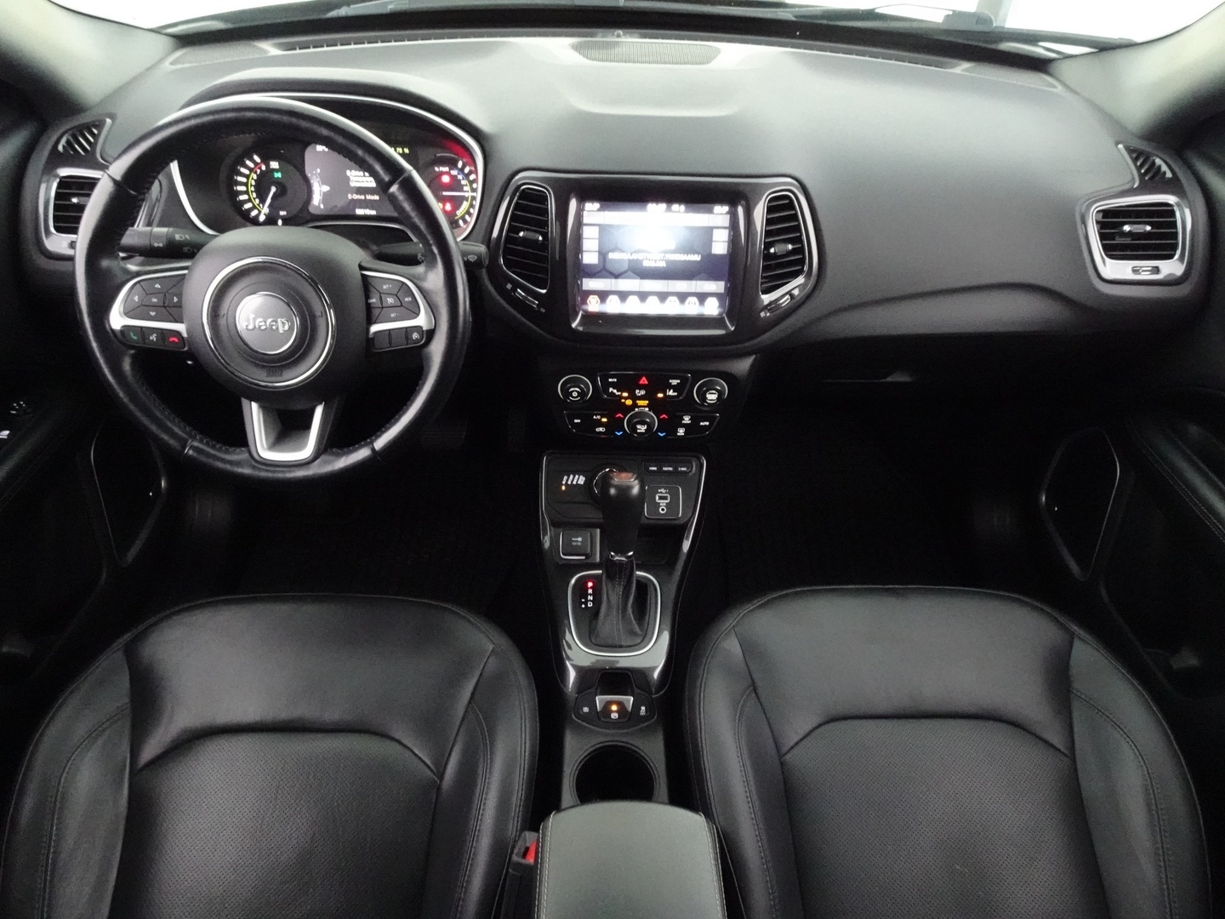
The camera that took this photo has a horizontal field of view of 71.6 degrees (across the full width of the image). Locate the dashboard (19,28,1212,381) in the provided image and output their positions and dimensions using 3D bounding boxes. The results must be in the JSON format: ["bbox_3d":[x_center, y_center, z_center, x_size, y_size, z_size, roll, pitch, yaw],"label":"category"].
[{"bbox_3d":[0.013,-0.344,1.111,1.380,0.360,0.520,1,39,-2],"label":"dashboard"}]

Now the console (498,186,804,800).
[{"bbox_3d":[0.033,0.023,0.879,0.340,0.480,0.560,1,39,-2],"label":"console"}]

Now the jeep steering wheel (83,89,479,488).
[{"bbox_3d":[-0.330,-0.147,0.834,0.378,0.378,0.110,1,19,-2],"label":"jeep steering wheel"}]

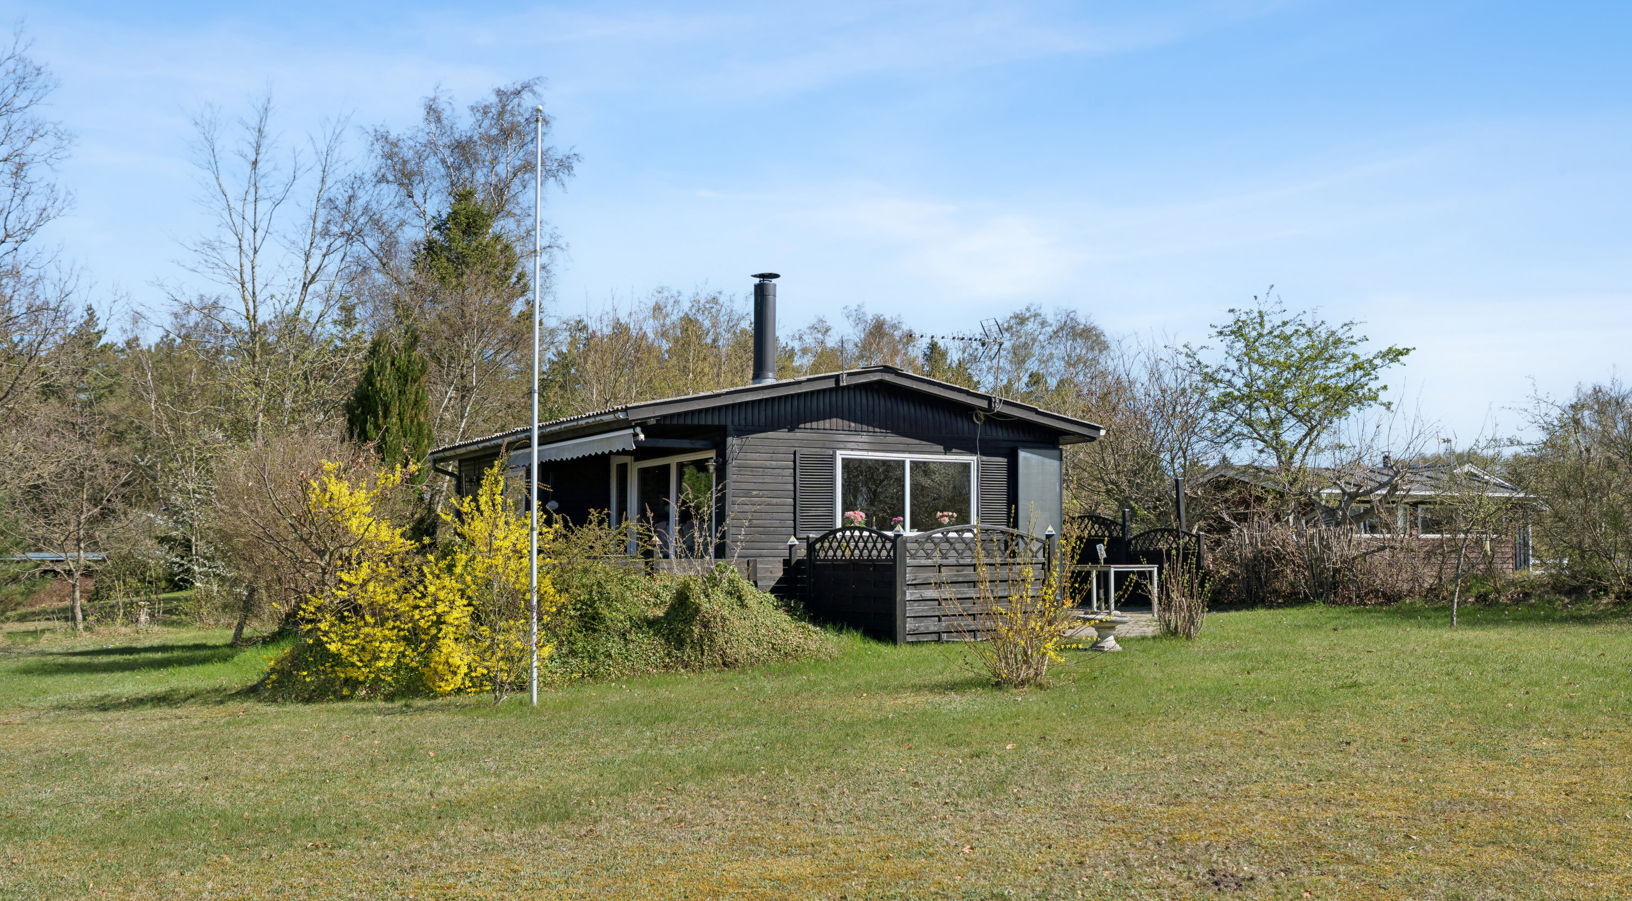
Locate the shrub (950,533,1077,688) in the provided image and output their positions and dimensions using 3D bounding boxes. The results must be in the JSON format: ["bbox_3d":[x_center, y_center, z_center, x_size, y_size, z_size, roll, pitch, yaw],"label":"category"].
[{"bbox_3d":[1.654,1.317,13.343,1.069,1.239,1.069,0,-4,0],"label":"shrub"}]

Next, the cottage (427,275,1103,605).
[{"bbox_3d":[-1.351,0.099,24.397,6.894,4.432,9.652,2,-4,-27],"label":"cottage"}]

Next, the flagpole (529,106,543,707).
[{"bbox_3d":[-2.261,-0.388,12.865,0.060,4.892,0.060,0,-4,0],"label":"flagpole"}]

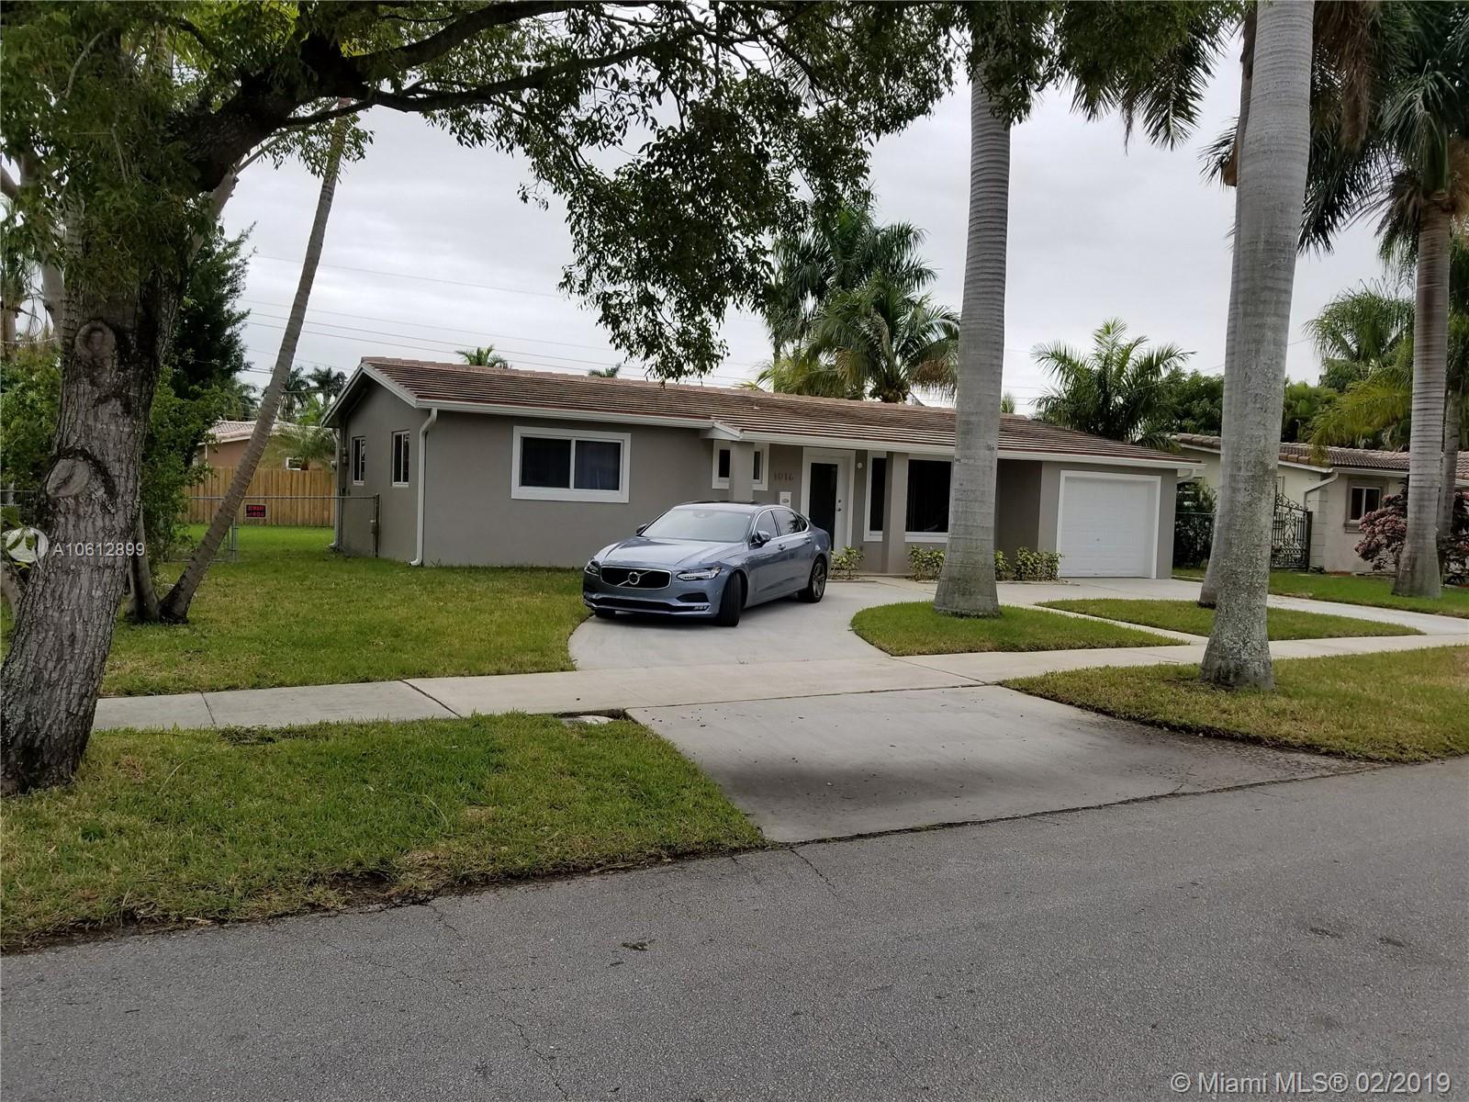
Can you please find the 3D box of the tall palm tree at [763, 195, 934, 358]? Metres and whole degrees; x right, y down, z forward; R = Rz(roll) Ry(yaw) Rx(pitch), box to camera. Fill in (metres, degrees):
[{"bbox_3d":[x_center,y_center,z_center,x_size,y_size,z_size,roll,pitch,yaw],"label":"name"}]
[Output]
[{"bbox_3d":[3.992,-6.874,41.330,6.300,12.763,6.300,1,3,-29],"label":"tall palm tree"}]

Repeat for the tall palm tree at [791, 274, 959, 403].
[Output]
[{"bbox_3d":[4.399,-4.706,36.731,5.700,8.944,5.700,1,3,-29],"label":"tall palm tree"}]

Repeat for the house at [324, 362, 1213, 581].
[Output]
[{"bbox_3d":[0.708,-1.700,25.146,17.670,3.850,9.900,1,3,-29],"label":"house"}]

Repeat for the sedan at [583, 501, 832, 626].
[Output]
[{"bbox_3d":[-0.190,0.076,15.000,1.920,1.450,4.960,4,4,23],"label":"sedan"}]

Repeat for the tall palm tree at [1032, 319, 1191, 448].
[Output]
[{"bbox_3d":[11.134,-3.388,33.186,4.800,7.209,4.800,1,3,-29],"label":"tall palm tree"}]

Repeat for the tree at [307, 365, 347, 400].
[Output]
[{"bbox_3d":[-41.555,-12.404,112.338,4.200,13.081,4.200,1,3,-29],"label":"tree"}]

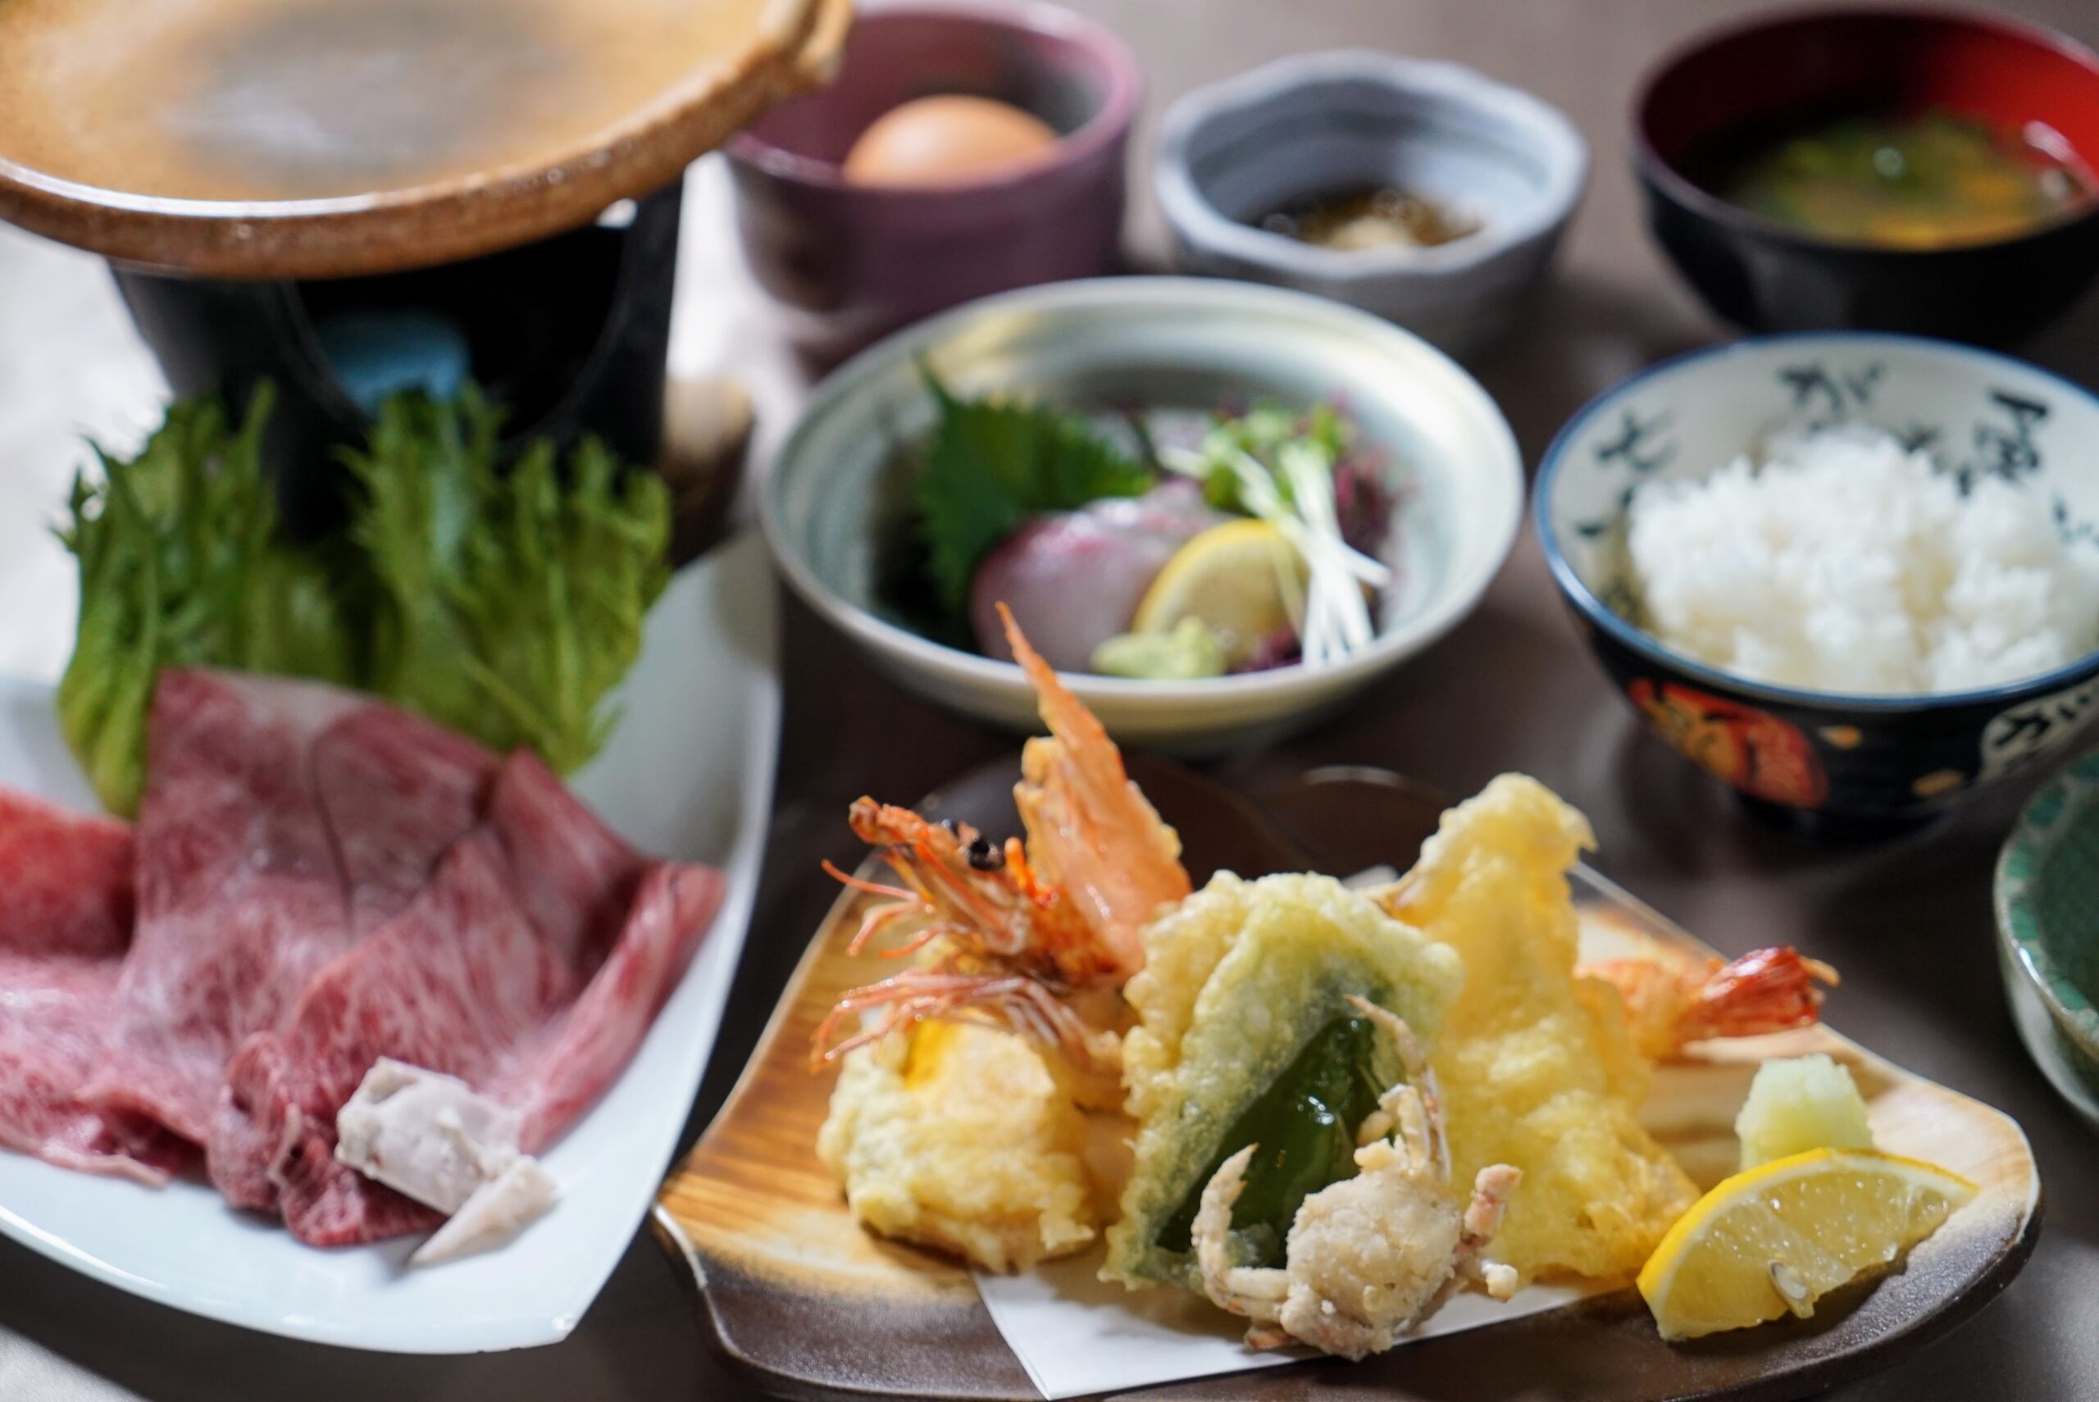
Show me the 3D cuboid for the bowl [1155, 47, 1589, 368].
[{"bbox_3d":[0.074,-0.106,0.842,0.103,0.045,0.103,-2,38,2],"label":"bowl"}]

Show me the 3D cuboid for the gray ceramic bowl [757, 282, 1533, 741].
[{"bbox_3d":[0.019,-0.027,0.741,0.152,0.049,0.152,-2,38,2],"label":"gray ceramic bowl"}]

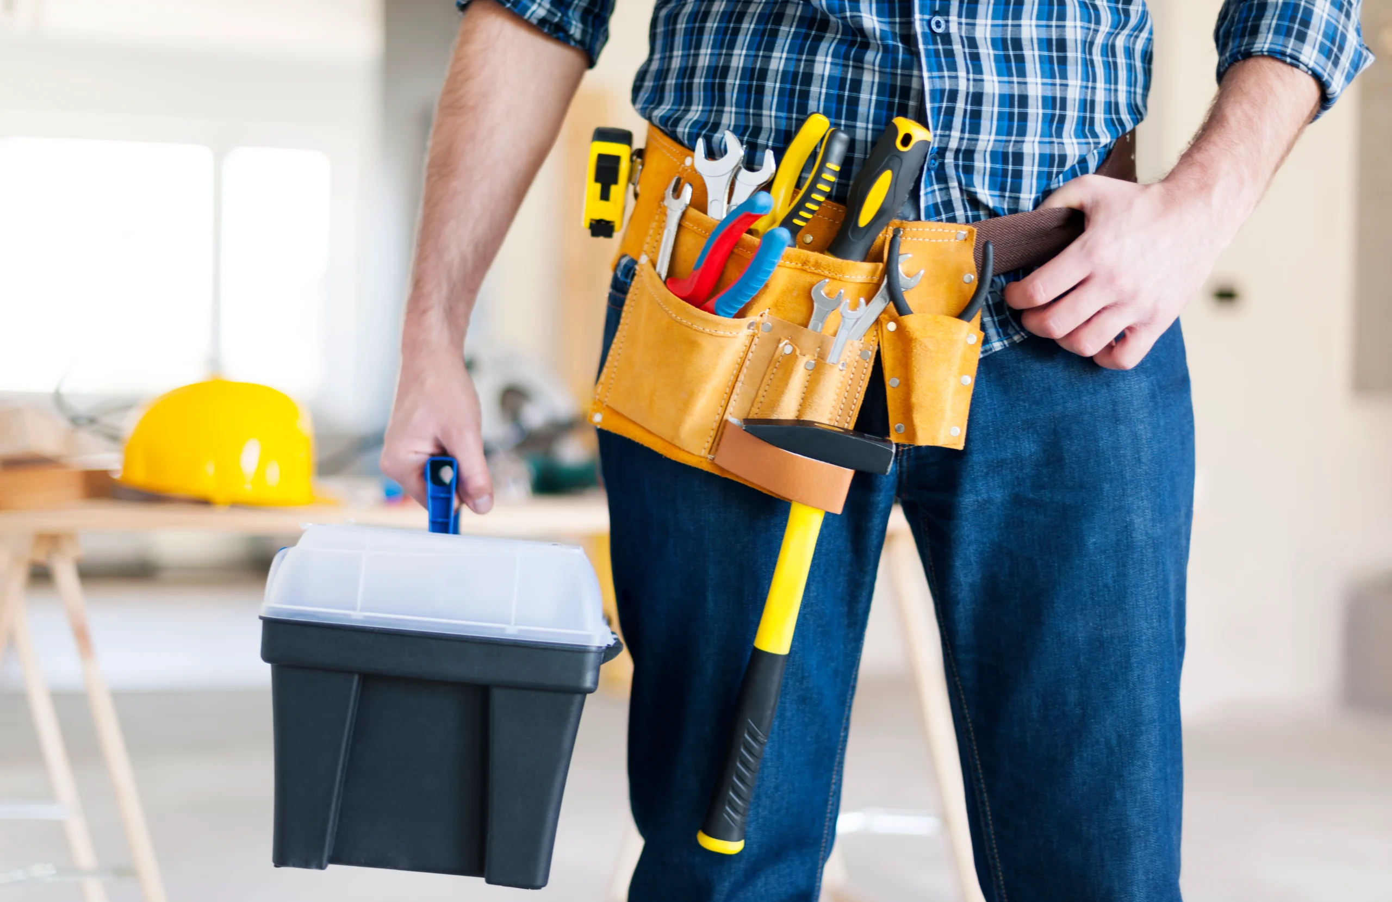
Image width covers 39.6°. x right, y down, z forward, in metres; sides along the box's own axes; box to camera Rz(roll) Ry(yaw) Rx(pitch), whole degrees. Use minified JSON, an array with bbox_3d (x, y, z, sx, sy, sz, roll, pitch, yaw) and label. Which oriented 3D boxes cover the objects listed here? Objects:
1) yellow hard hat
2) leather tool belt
[{"bbox_3d":[-0.602,-0.012,2.470,0.275,0.158,0.215,4,2,13],"label":"yellow hard hat"},{"bbox_3d":[0.118,-0.098,1.380,0.385,0.265,0.290,0,2,-3],"label":"leather tool belt"}]

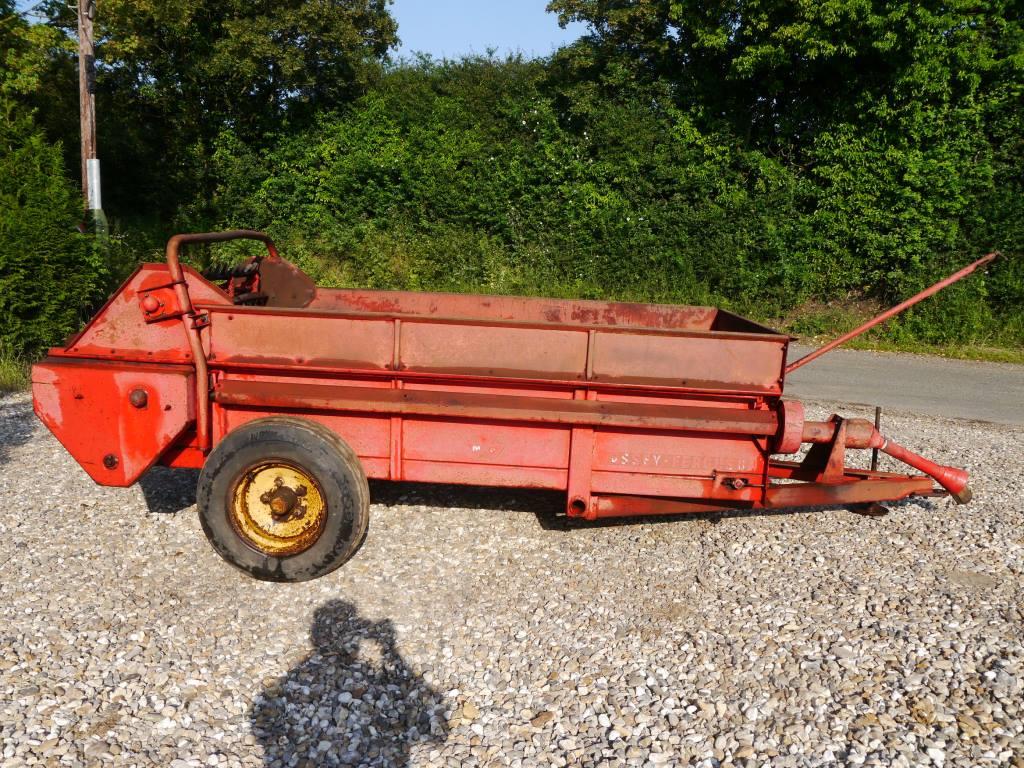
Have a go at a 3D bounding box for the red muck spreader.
[{"bbox_3d":[0.185,0.012,4.339,4.620,1.520,1.470,2,11,0],"label":"red muck spreader"}]

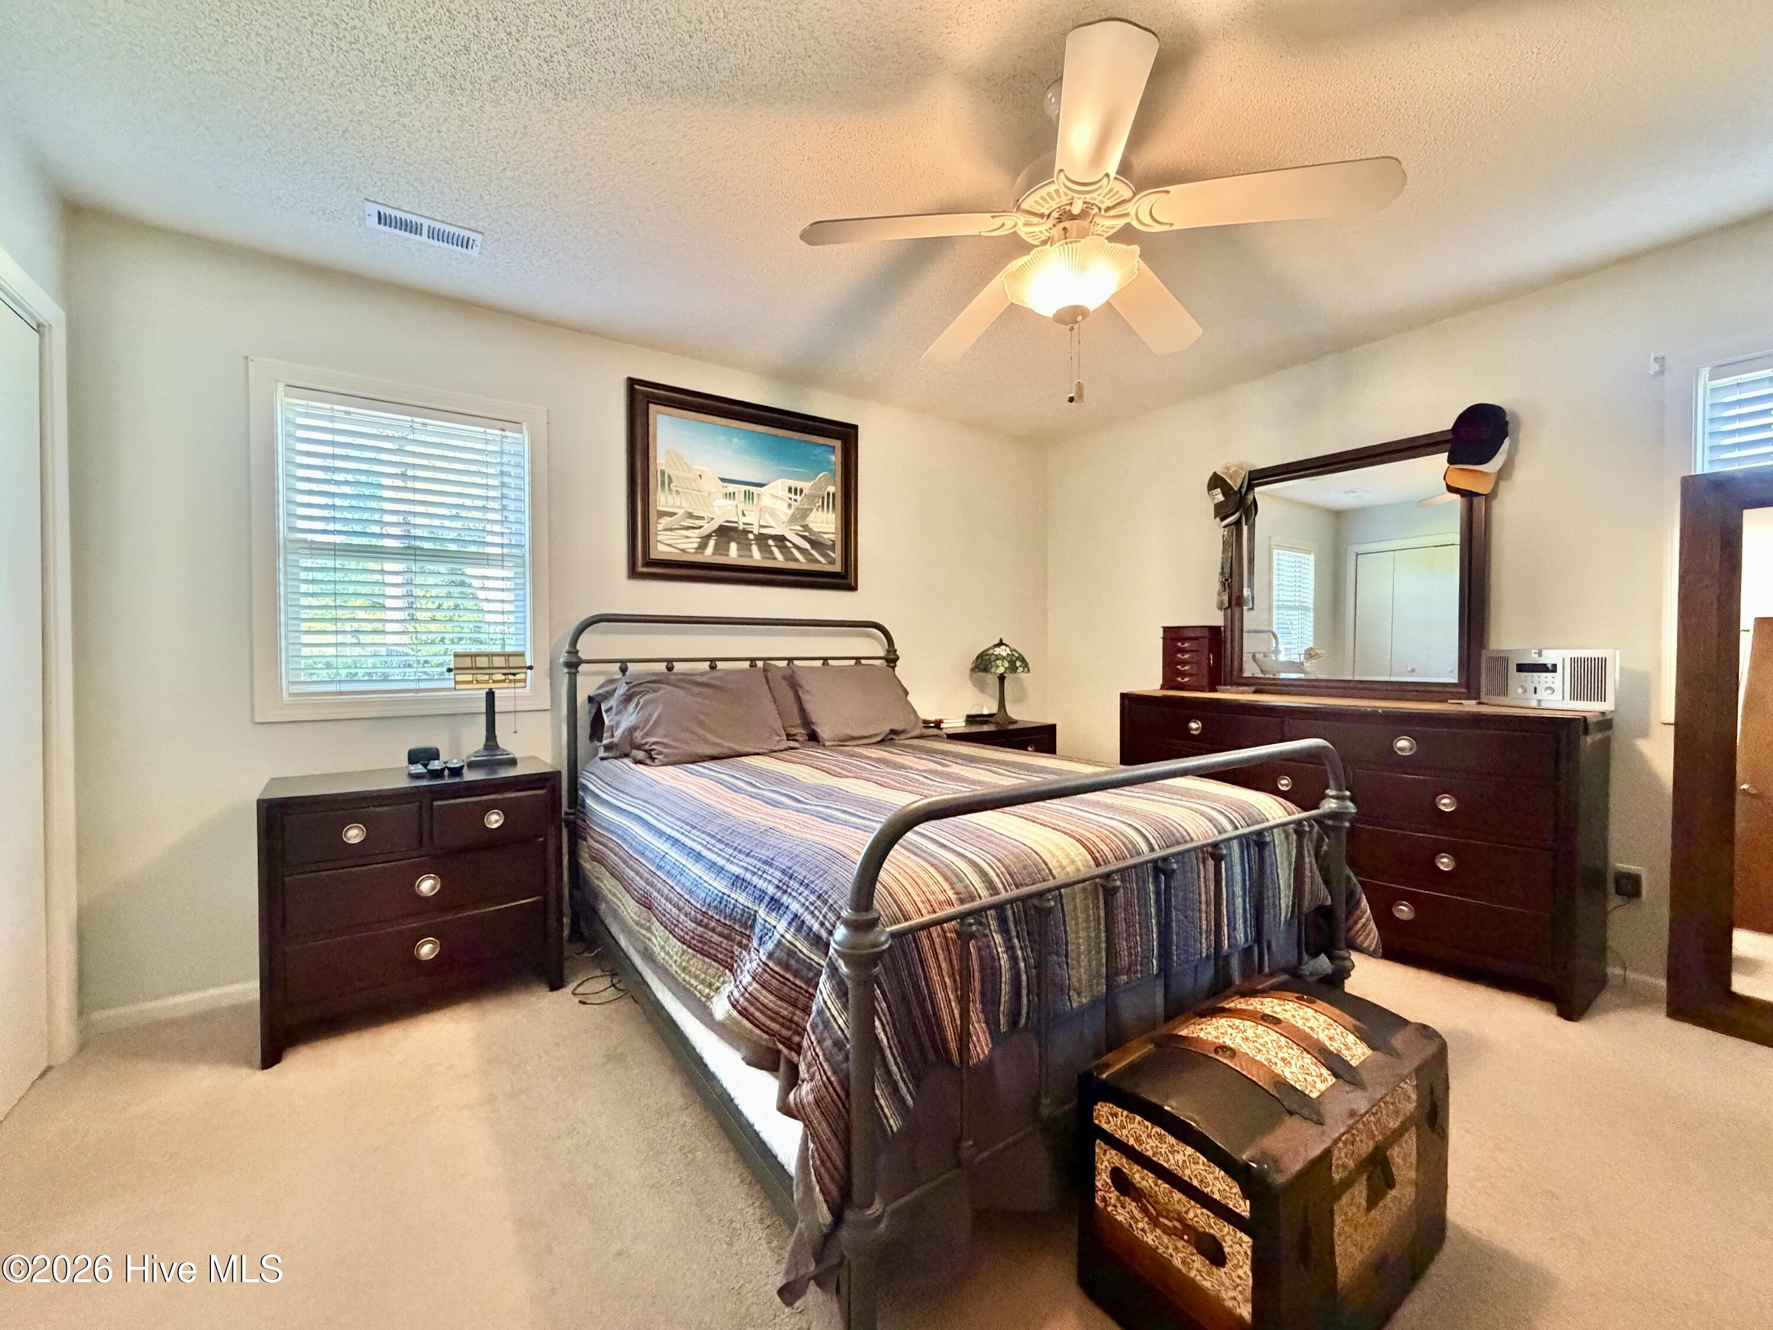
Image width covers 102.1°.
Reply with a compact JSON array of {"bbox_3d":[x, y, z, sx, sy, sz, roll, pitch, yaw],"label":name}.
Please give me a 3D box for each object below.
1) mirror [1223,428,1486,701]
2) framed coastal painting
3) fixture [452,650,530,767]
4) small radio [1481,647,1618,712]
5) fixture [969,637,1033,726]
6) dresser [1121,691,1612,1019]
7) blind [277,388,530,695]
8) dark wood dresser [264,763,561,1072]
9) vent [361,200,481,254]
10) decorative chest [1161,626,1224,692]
[{"bbox_3d":[1.942,-0.388,3.075,0.050,1.025,0.985,-1,1,-35],"label":"mirror"},{"bbox_3d":[-0.611,-0.782,3.311,1.120,0.830,0.044,-1,1,-35],"label":"framed coastal painting"},{"bbox_3d":[-1.422,0.157,2.584,0.270,0.400,0.165,-1,1,-35],"label":"fixture"},{"bbox_3d":[2.302,0.047,2.506,0.095,0.195,0.345,-1,1,-30],"label":"small radio"},{"bbox_3d":[0.650,0.094,4.002,0.335,0.475,0.335,0,1,0],"label":"fixture"},{"bbox_3d":[1.805,0.621,2.998,0.395,0.944,1.680,-1,1,-35],"label":"dresser"},{"bbox_3d":[-1.720,-0.405,2.618,0.735,0.990,0.060,-1,1,-35],"label":"blind"},{"bbox_3d":[-1.528,0.734,2.355,0.775,0.745,0.425,-1,1,-37],"label":"dark wood dresser"},{"bbox_3d":[-1.402,-1.325,2.182,0.298,0.015,0.155,-1,1,-35],"label":"vent"},{"bbox_3d":[1.482,-0.030,3.465,0.140,0.315,0.250,-1,1,-35],"label":"decorative chest"}]

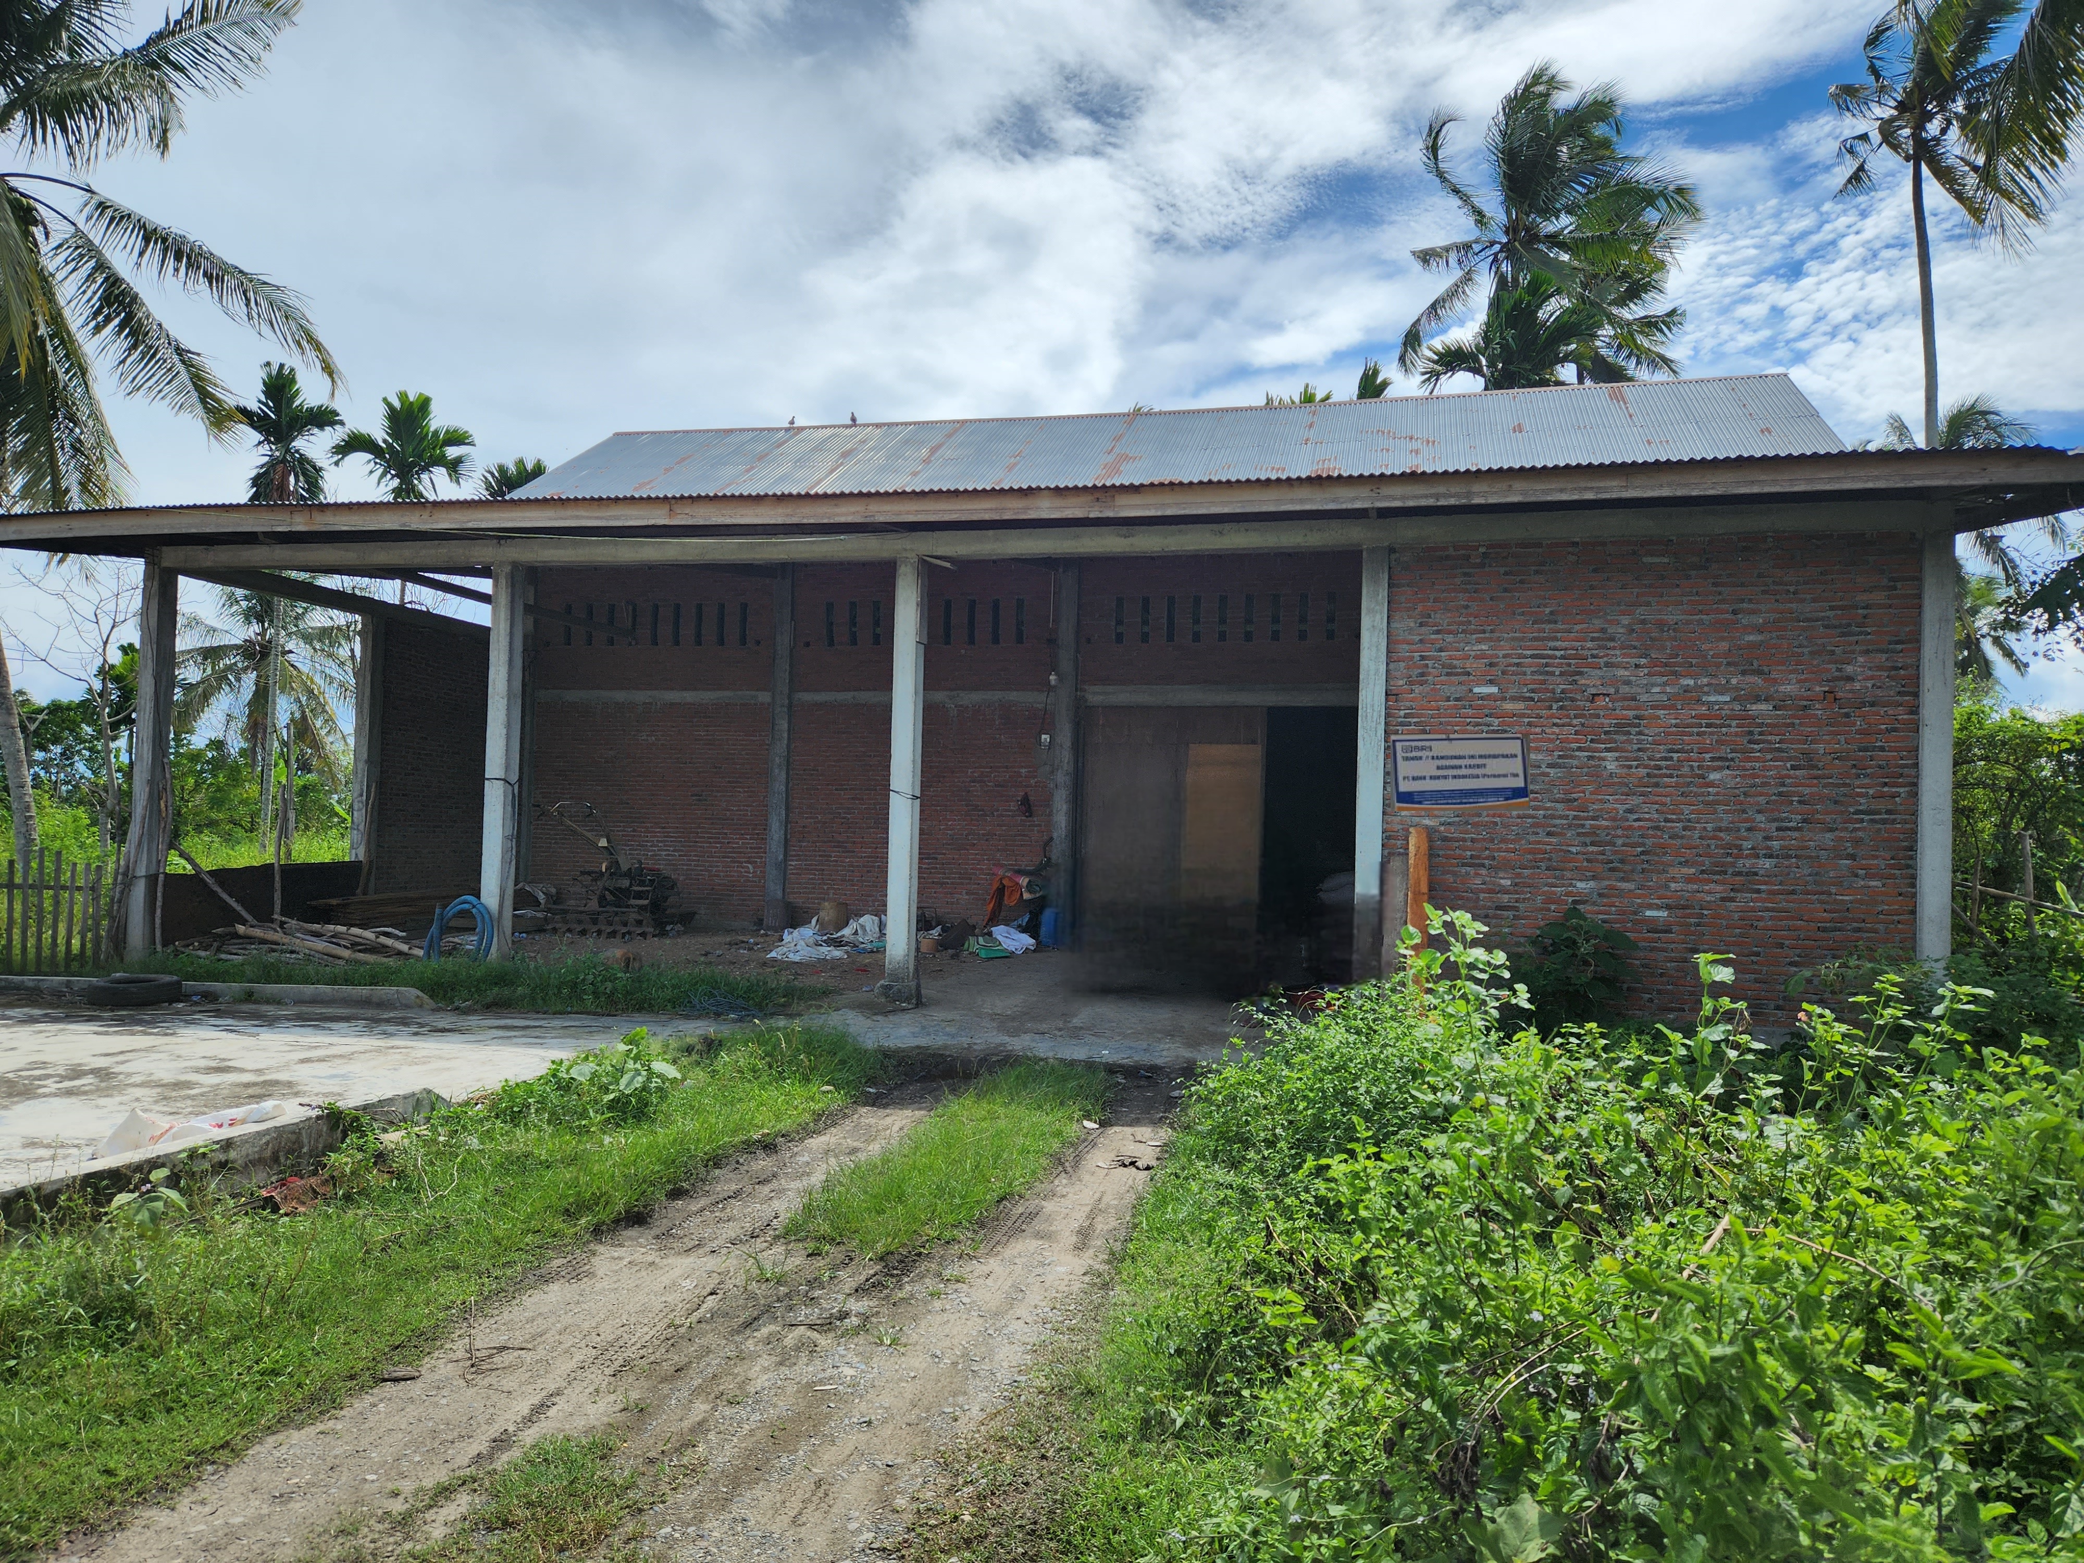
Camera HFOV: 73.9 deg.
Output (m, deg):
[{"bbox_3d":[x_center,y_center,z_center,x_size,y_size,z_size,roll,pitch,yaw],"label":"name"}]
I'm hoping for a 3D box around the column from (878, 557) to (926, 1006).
[{"bbox_3d":[-1.205,-0.027,12.322,0.200,3.889,0.200,1,-2,13],"label":"column"}]

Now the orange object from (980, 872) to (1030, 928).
[{"bbox_3d":[-0.452,1.499,17.505,0.620,0.720,0.400,1,-1,14],"label":"orange object"}]

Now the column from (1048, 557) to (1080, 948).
[{"bbox_3d":[0.290,-0.415,17.790,0.220,5.000,0.220,1,-1,14],"label":"column"}]

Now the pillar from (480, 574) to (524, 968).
[{"bbox_3d":[-5.156,-0.109,13.253,0.222,3.900,0.202,1,-2,13],"label":"pillar"}]

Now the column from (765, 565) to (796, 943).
[{"bbox_3d":[-3.625,-0.482,19.202,0.251,5.116,0.221,1,-2,13],"label":"column"}]

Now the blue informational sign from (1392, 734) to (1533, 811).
[{"bbox_3d":[3.287,-0.072,10.864,1.000,0.560,0.030,-2,-2,14],"label":"blue informational sign"}]

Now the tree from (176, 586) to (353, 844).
[{"bbox_3d":[-20.212,-1.884,36.000,5.400,7.800,5.400,1,-1,14],"label":"tree"}]

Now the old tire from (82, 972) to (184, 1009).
[{"bbox_3d":[-7.808,1.795,11.880,0.740,0.190,0.740,1,-2,13],"label":"old tire"}]

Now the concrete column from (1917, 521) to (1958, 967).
[{"bbox_3d":[6.728,0.057,10.479,0.216,3.899,0.216,1,-2,13],"label":"concrete column"}]

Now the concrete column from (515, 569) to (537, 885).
[{"bbox_3d":[-7.489,-0.566,20.110,0.242,5.125,0.222,1,-2,13],"label":"concrete column"}]

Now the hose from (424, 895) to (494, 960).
[{"bbox_3d":[-5.364,1.407,12.763,0.660,0.720,0.280,1,-1,14],"label":"hose"}]

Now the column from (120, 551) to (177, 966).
[{"bbox_3d":[-9.058,-0.211,14.106,0.205,4.053,0.205,1,-1,14],"label":"column"}]

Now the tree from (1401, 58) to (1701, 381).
[{"bbox_3d":[11.464,-6.887,31.833,7.000,19.447,7.000,1,-2,13],"label":"tree"}]

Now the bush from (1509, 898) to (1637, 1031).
[{"bbox_3d":[3.909,1.412,10.268,0.950,1.050,0.750,1,-1,14],"label":"bush"}]

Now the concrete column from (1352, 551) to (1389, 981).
[{"bbox_3d":[2.649,0.027,11.145,0.200,3.840,0.200,1,-1,14],"label":"concrete column"}]

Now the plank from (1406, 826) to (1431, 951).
[{"bbox_3d":[2.844,1.071,10.554,0.131,1.433,0.101,1,-2,13],"label":"plank"}]

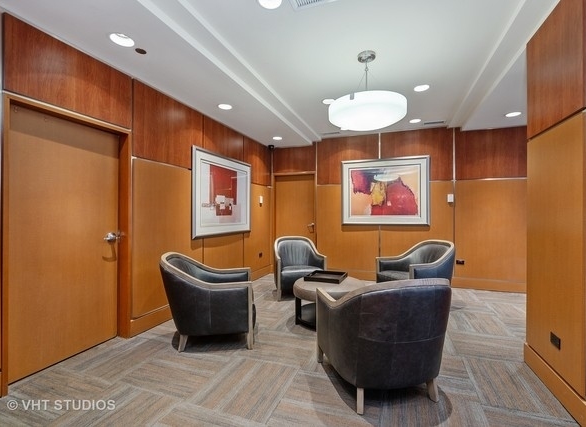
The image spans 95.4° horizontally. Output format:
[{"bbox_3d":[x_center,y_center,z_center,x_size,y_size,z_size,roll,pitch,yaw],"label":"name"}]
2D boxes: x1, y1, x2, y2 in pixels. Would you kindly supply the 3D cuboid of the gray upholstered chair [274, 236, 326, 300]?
[{"bbox_3d":[0.075,0.818,4.203,0.710,0.845,0.870,0,0,-9],"label":"gray upholstered chair"}]

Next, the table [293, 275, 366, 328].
[{"bbox_3d":[0.438,1.030,3.180,0.860,0.420,0.860,0,0,0],"label":"table"}]

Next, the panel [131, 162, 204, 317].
[{"bbox_3d":[-1.420,0.255,3.150,0.030,1.600,1.040,0,0,22],"label":"panel"}]

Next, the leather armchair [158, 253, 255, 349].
[{"bbox_3d":[-0.828,0.818,2.693,0.870,0.845,0.710,0,0,-11],"label":"leather armchair"}]

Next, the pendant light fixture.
[{"bbox_3d":[0.683,-1.148,2.460,0.690,0.600,0.690,0,0,0],"label":"pendant light fixture"}]

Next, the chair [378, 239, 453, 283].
[{"bbox_3d":[1.701,0.818,3.643,0.870,0.845,0.710,0,0,-17],"label":"chair"}]

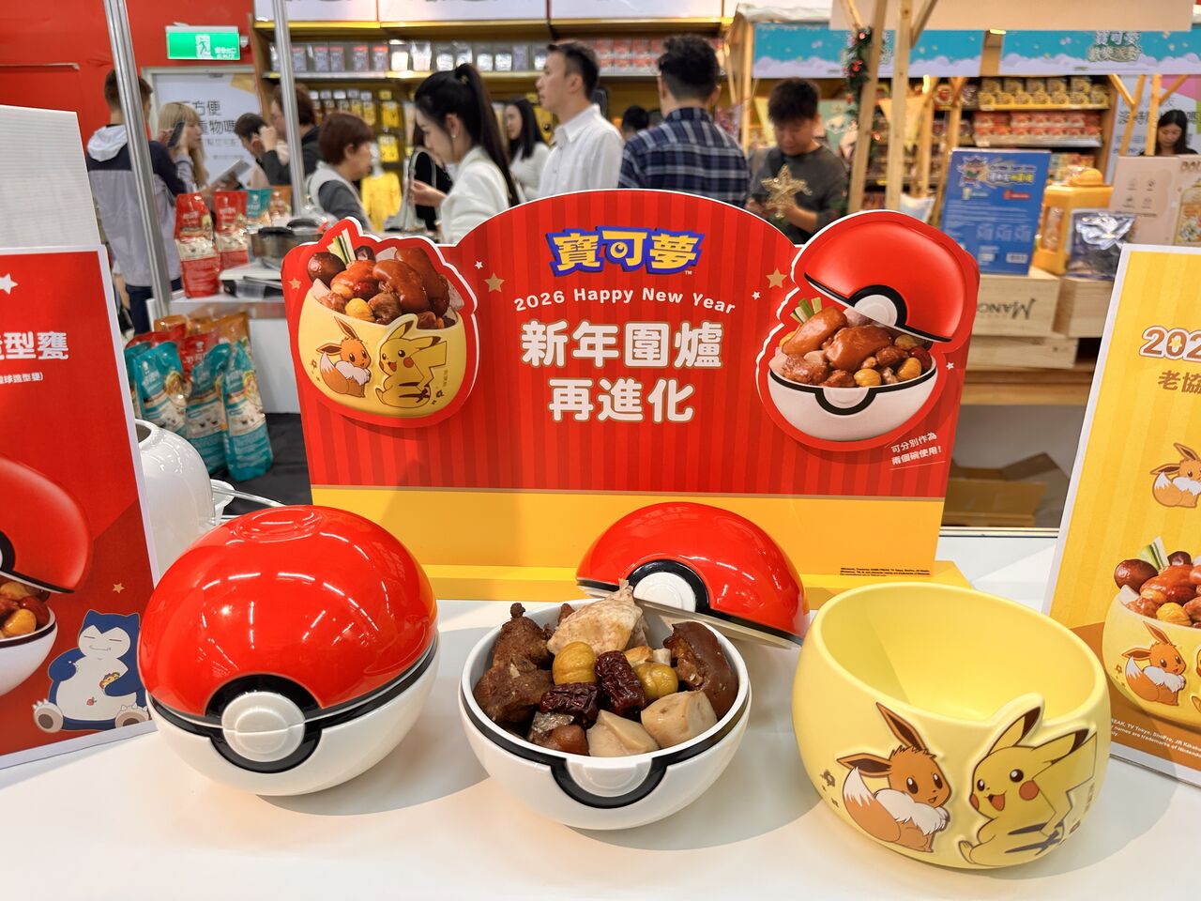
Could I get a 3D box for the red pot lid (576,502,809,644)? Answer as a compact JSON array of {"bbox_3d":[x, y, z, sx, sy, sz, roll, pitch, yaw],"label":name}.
[{"bbox_3d":[0.085,0.098,0.719,0.197,0.088,0.199,11,-12,17],"label":"red pot lid"}]

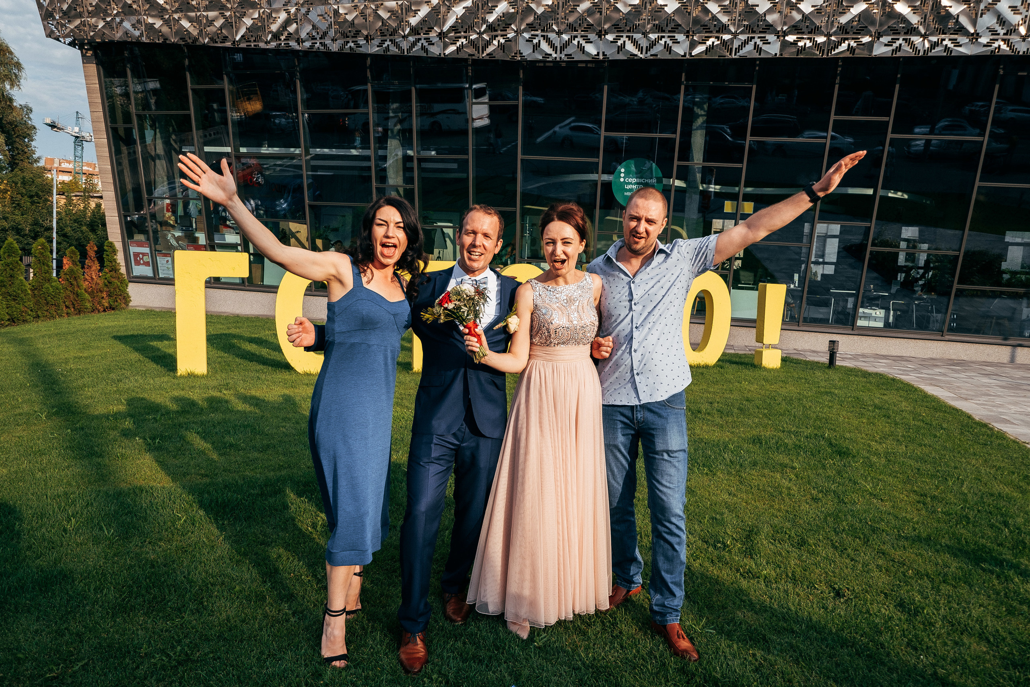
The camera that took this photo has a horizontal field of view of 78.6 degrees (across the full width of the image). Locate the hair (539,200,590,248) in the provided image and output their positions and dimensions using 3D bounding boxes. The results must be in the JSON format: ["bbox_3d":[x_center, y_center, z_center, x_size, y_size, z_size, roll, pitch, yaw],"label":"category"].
[{"bbox_3d":[0.186,-0.446,2.370,0.180,0.180,0.215,4,6,16],"label":"hair"}]

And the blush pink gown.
[{"bbox_3d":[0.143,0.430,2.570,0.570,1.420,0.420,4,8,6],"label":"blush pink gown"}]

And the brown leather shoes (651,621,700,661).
[{"bbox_3d":[0.642,1.181,2.566,0.102,0.105,0.275,-1,8,-32],"label":"brown leather shoes"}]

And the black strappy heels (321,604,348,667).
[{"bbox_3d":[-0.682,1.104,2.395,0.090,0.175,0.215,0,7,-20],"label":"black strappy heels"}]

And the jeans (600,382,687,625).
[{"bbox_3d":[0.522,0.667,2.691,0.390,0.970,0.370,4,7,9],"label":"jeans"}]

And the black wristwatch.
[{"bbox_3d":[1.120,-0.568,2.370,0.039,0.067,0.062,-32,-3,5],"label":"black wristwatch"}]

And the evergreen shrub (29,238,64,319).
[{"bbox_3d":[-9.722,-1.308,12.971,0.670,1.600,0.670,3,7,0],"label":"evergreen shrub"}]

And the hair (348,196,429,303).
[{"bbox_3d":[-0.467,-0.346,2.320,0.290,0.390,0.260,3,6,-12],"label":"hair"}]

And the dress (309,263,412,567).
[{"bbox_3d":[-0.607,0.270,2.450,0.400,1.150,0.310,1,7,-19],"label":"dress"}]

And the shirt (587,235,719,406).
[{"bbox_3d":[0.566,-0.110,2.571,0.530,0.680,0.300,4,7,9],"label":"shirt"}]

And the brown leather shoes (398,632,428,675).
[{"bbox_3d":[-0.386,1.120,2.410,0.110,0.115,0.300,3,5,-7],"label":"brown leather shoes"}]

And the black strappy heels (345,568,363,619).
[{"bbox_3d":[-0.688,1.067,2.711,0.090,0.175,0.215,2,7,-8],"label":"black strappy heels"}]

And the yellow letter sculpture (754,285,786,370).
[{"bbox_3d":[4.500,-0.305,11.100,0.410,1.490,0.220,0,5,-14],"label":"yellow letter sculpture"}]

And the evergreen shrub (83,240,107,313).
[{"bbox_3d":[-9.996,-1.556,14.903,0.640,1.620,0.640,3,7,0],"label":"evergreen shrub"}]

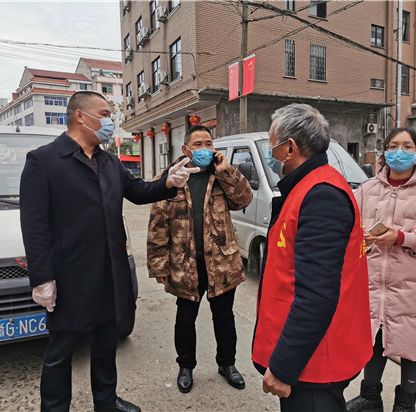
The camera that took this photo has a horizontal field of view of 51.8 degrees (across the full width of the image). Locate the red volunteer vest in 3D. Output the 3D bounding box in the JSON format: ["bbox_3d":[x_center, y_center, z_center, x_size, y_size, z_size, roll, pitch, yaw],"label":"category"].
[{"bbox_3d":[0.347,0.205,1.484,0.370,0.710,0.450,-1,5,-3],"label":"red volunteer vest"}]

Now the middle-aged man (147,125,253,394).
[{"bbox_3d":[-0.056,0.330,2.780,0.640,1.690,0.450,-1,5,-8],"label":"middle-aged man"}]

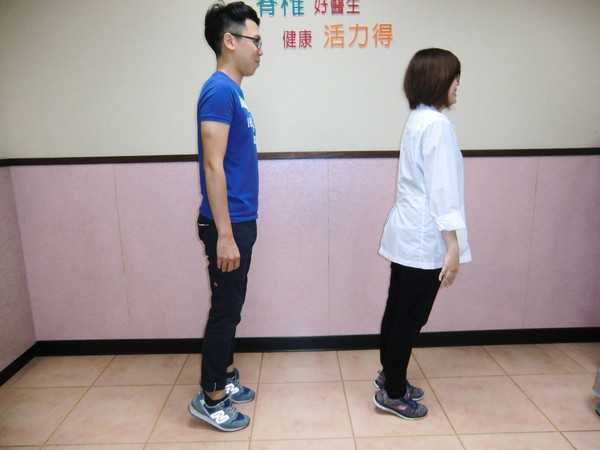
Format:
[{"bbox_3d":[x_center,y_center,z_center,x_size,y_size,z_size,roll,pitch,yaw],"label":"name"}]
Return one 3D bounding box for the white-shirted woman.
[{"bbox_3d":[0.543,0.090,1.832,0.400,1.600,0.460,-2,11,0],"label":"white-shirted woman"}]

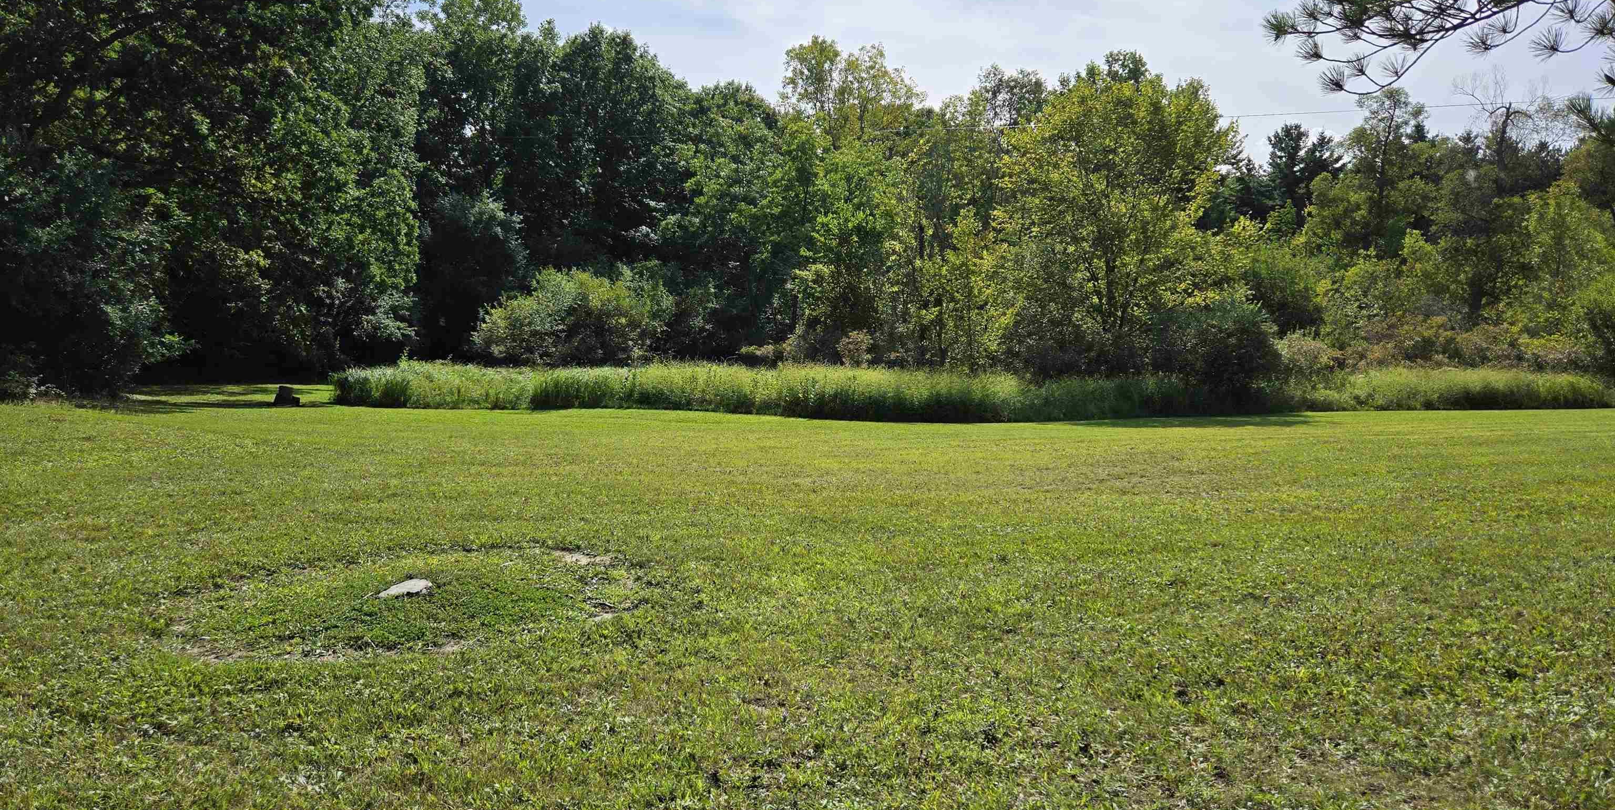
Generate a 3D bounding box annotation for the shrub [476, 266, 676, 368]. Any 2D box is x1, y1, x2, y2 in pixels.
[{"bbox_3d":[-7.805,-2.546,35.500,6.550,3.970,4.900,-1,3,-12],"label":"shrub"}]

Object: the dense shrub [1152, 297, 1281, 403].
[{"bbox_3d":[10.476,-1.293,27.500,3.230,2.940,3.100,1,3,21],"label":"dense shrub"}]

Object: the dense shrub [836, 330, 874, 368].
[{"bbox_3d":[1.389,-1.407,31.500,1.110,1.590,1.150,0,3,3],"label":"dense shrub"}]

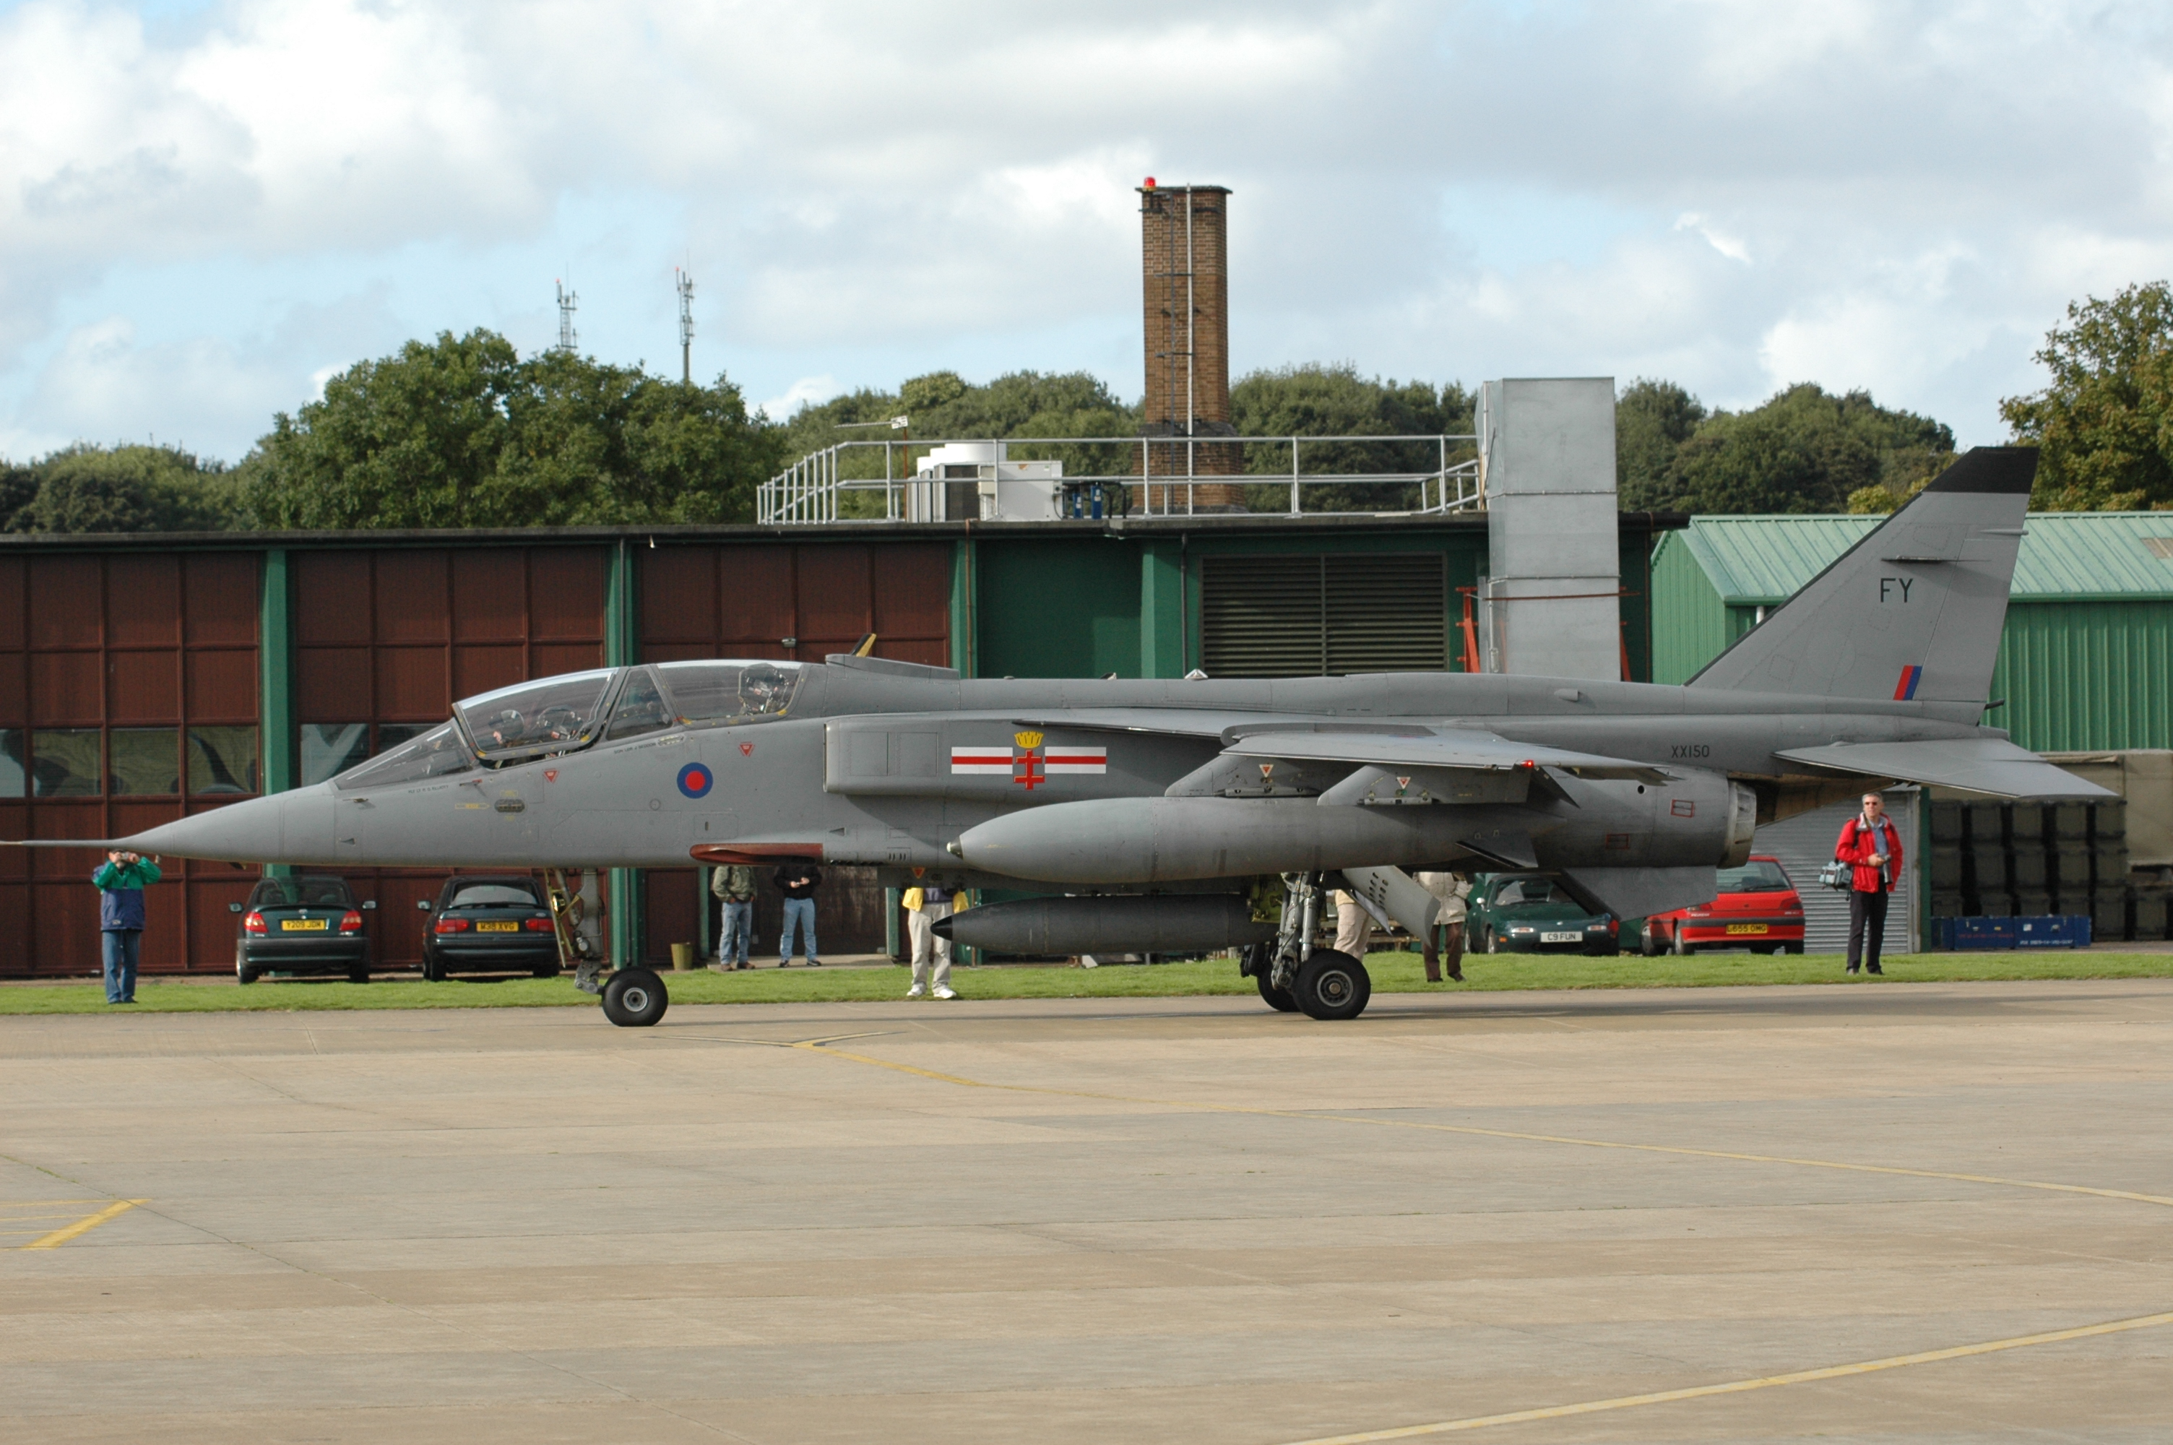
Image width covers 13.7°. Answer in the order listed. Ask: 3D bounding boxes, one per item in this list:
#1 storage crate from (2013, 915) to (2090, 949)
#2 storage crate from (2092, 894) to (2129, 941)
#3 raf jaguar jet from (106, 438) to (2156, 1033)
[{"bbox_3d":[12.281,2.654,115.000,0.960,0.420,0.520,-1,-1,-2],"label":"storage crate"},{"bbox_3d":[13.513,2.579,119.300,0.480,0.620,0.600,-1,-1,-2],"label":"storage crate"},{"bbox_3d":[-0.360,0.110,77.100,17.450,4.870,8.690,-1,-1,-6],"label":"raf jaguar jet"}]

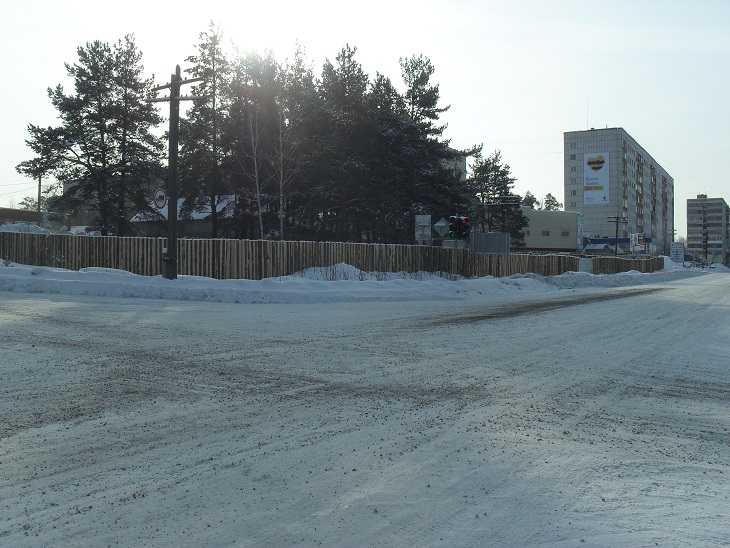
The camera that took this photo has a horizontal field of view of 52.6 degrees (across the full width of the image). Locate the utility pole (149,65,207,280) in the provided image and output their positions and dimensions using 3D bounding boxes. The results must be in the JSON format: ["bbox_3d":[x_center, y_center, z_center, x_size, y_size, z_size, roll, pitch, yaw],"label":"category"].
[{"bbox_3d":[-6.730,-3.660,26.500,2.350,7.750,0.450,0,0,26],"label":"utility pole"}]

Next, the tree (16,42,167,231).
[{"bbox_3d":[-15.670,-7.000,42.000,8.200,13.000,7.000,0,0,0],"label":"tree"}]

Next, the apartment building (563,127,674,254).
[{"bbox_3d":[75.200,-18.900,211.400,13.300,28.500,92.000,0,0,29],"label":"apartment building"}]

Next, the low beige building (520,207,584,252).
[{"bbox_3d":[29.900,-6.970,120.200,10.000,7.100,7.500,0,0,24],"label":"low beige building"}]

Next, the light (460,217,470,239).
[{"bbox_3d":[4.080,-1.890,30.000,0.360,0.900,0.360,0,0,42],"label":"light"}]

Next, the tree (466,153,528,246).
[{"bbox_3d":[13.560,-7.060,75.000,6.000,11.000,5.800,0,0,0],"label":"tree"}]

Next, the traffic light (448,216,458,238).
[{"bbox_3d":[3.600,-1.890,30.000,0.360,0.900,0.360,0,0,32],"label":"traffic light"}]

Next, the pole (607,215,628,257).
[{"bbox_3d":[29.350,-3.440,86.000,2.400,6.500,0.300,0,0,12],"label":"pole"}]

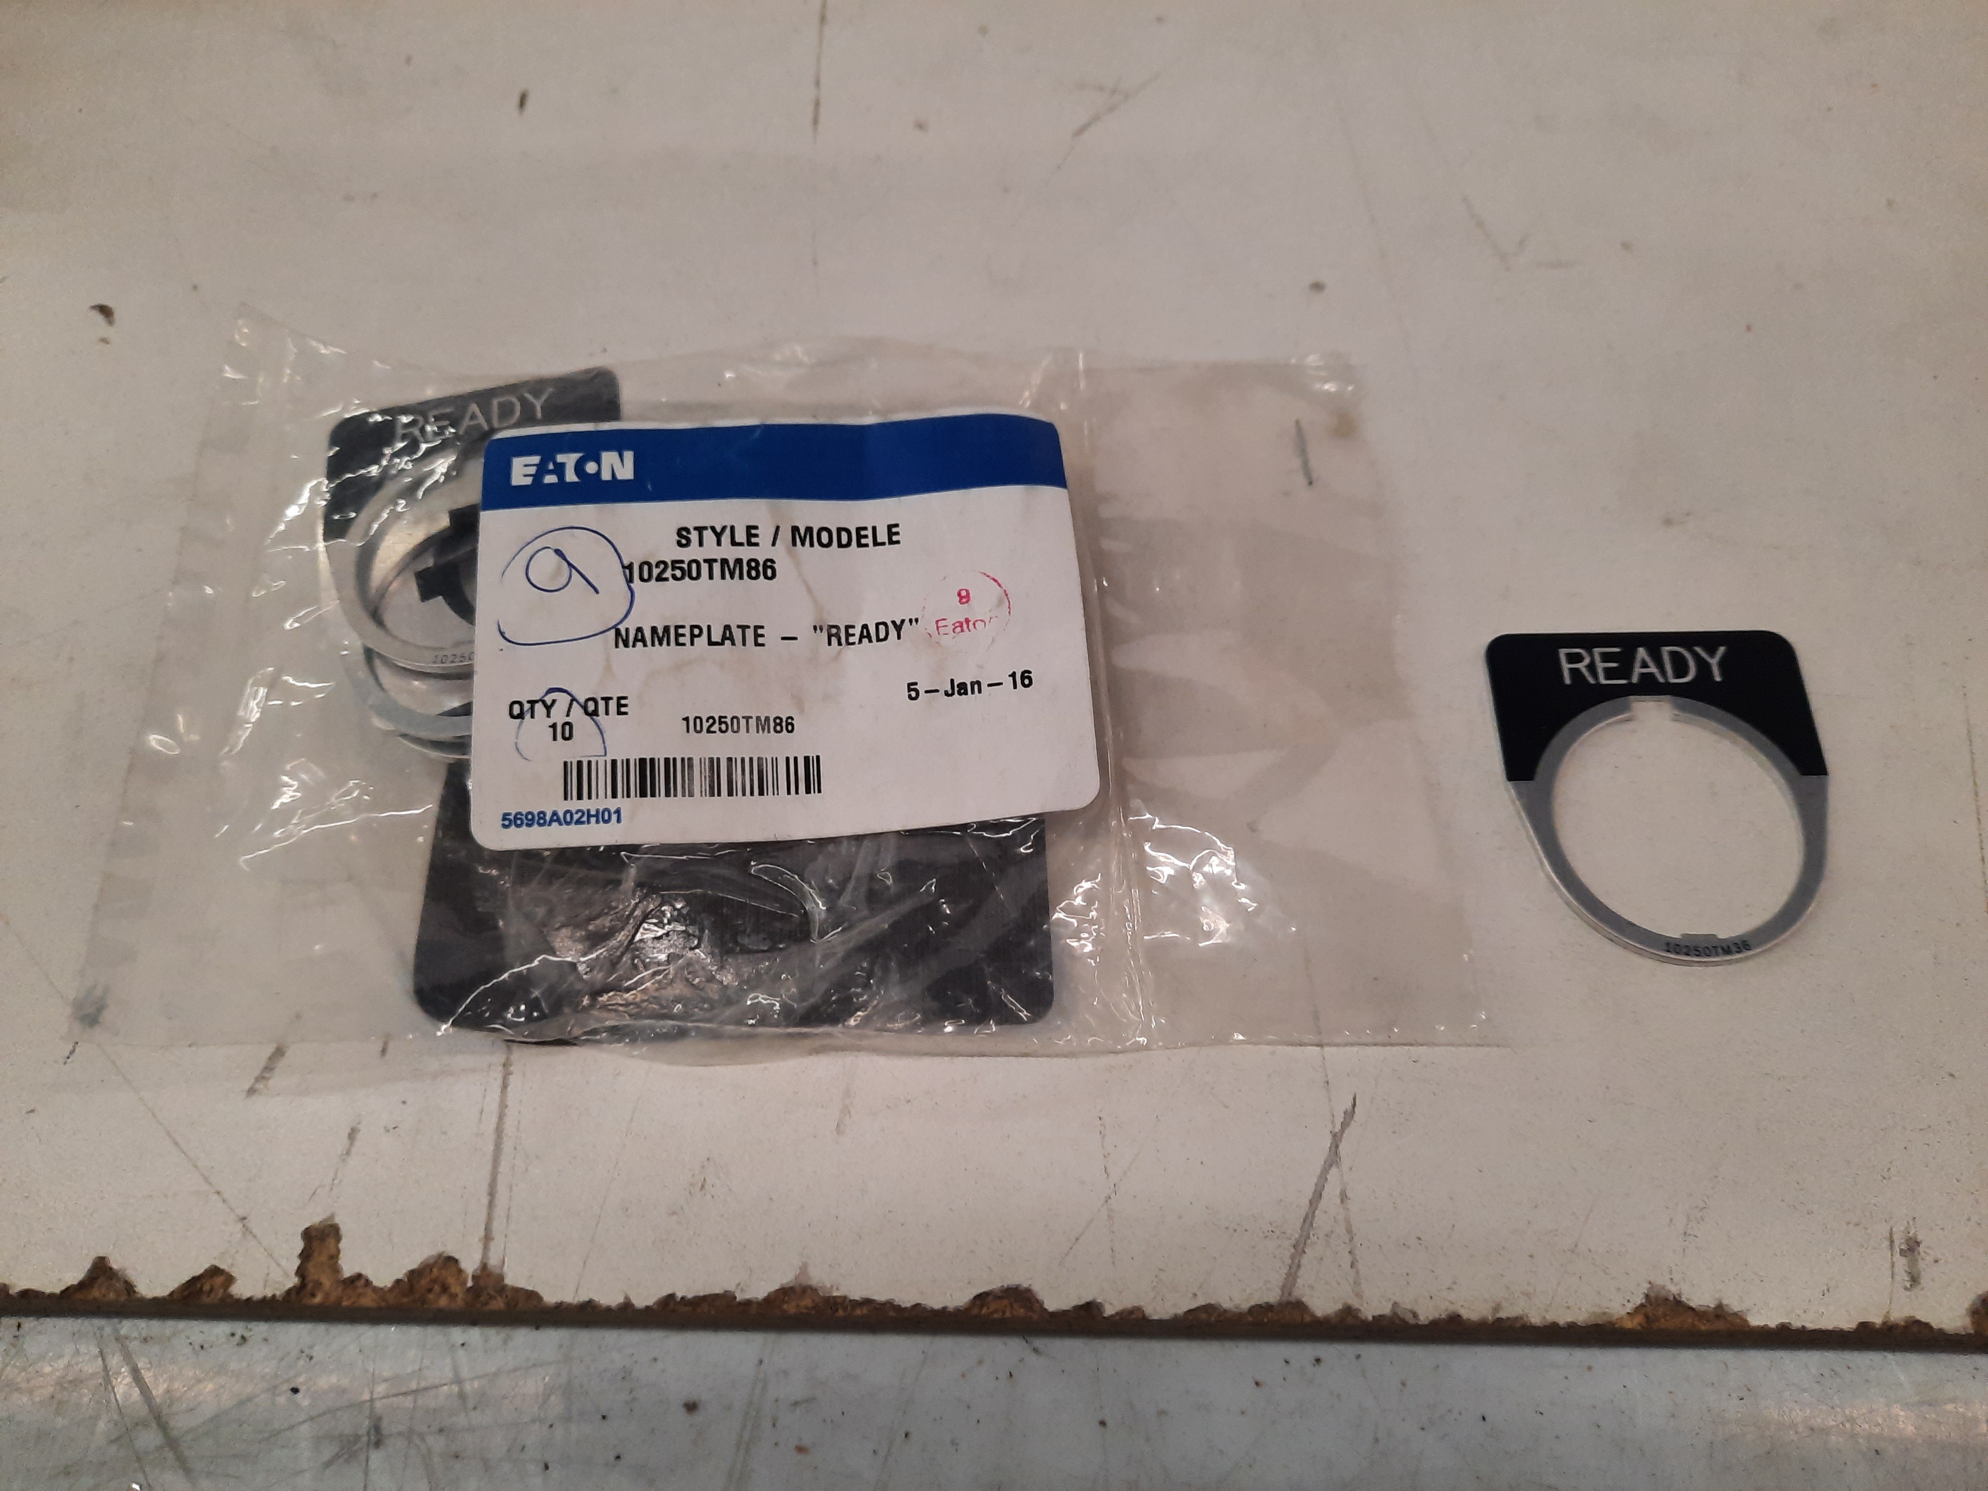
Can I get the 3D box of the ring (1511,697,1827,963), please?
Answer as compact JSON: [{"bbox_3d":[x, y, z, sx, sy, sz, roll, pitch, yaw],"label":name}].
[{"bbox_3d":[0.083,0.010,0.175,0.038,0.002,0.034,-1,67,2],"label":"ring"}]

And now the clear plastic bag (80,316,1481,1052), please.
[{"bbox_3d":[-0.027,-0.013,0.183,0.169,0.012,0.103,-1,67,2],"label":"clear plastic bag"}]

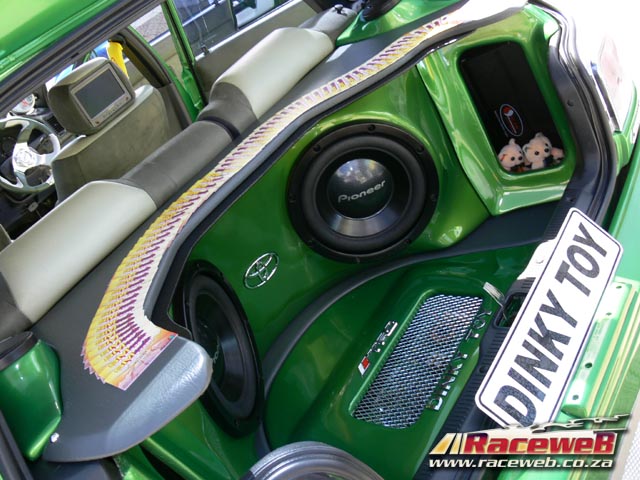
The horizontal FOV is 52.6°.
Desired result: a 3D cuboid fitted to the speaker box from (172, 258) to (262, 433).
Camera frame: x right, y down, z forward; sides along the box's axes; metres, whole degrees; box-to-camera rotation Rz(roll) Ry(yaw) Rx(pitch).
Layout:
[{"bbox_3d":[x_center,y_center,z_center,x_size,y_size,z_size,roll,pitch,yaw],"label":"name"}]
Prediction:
[{"bbox_3d":[-0.212,0.200,1.149,0.120,0.325,0.325,-21,23,12],"label":"speaker box"}]

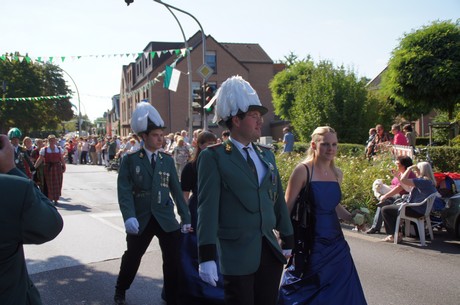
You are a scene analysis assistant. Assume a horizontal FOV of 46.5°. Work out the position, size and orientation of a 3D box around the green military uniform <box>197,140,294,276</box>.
[{"bbox_3d":[0.097,0.344,3.350,0.570,0.830,0.360,-3,3,-33],"label":"green military uniform"}]

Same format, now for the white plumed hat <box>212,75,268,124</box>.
[{"bbox_3d":[0.047,-0.338,3.350,0.300,0.280,0.240,0,3,32],"label":"white plumed hat"}]

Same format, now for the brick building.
[{"bbox_3d":[-4.403,-6.150,60.904,13.000,11.200,27.000,-2,2,-16],"label":"brick building"}]

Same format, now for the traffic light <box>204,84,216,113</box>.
[{"bbox_3d":[-0.619,-1.698,17.000,0.330,0.930,0.360,-3,3,-30],"label":"traffic light"}]

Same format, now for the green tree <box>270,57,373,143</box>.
[{"bbox_3d":[4.953,-2.382,29.000,5.300,5.500,4.600,-2,2,0],"label":"green tree"}]

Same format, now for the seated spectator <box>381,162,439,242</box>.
[{"bbox_3d":[2.697,0.751,8.050,0.820,1.190,0.520,0,2,28],"label":"seated spectator"}]

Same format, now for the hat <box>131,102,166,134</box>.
[{"bbox_3d":[-0.796,-0.338,5.170,0.270,0.325,0.310,-3,3,-30],"label":"hat"}]

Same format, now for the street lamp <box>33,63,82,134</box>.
[{"bbox_3d":[-13.325,-3.370,41.500,3.700,7.700,0.350,-2,2,-16],"label":"street lamp"}]

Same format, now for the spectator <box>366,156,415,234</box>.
[{"bbox_3d":[2.646,0.702,8.750,0.820,1.240,0.520,-1,2,18],"label":"spectator"}]

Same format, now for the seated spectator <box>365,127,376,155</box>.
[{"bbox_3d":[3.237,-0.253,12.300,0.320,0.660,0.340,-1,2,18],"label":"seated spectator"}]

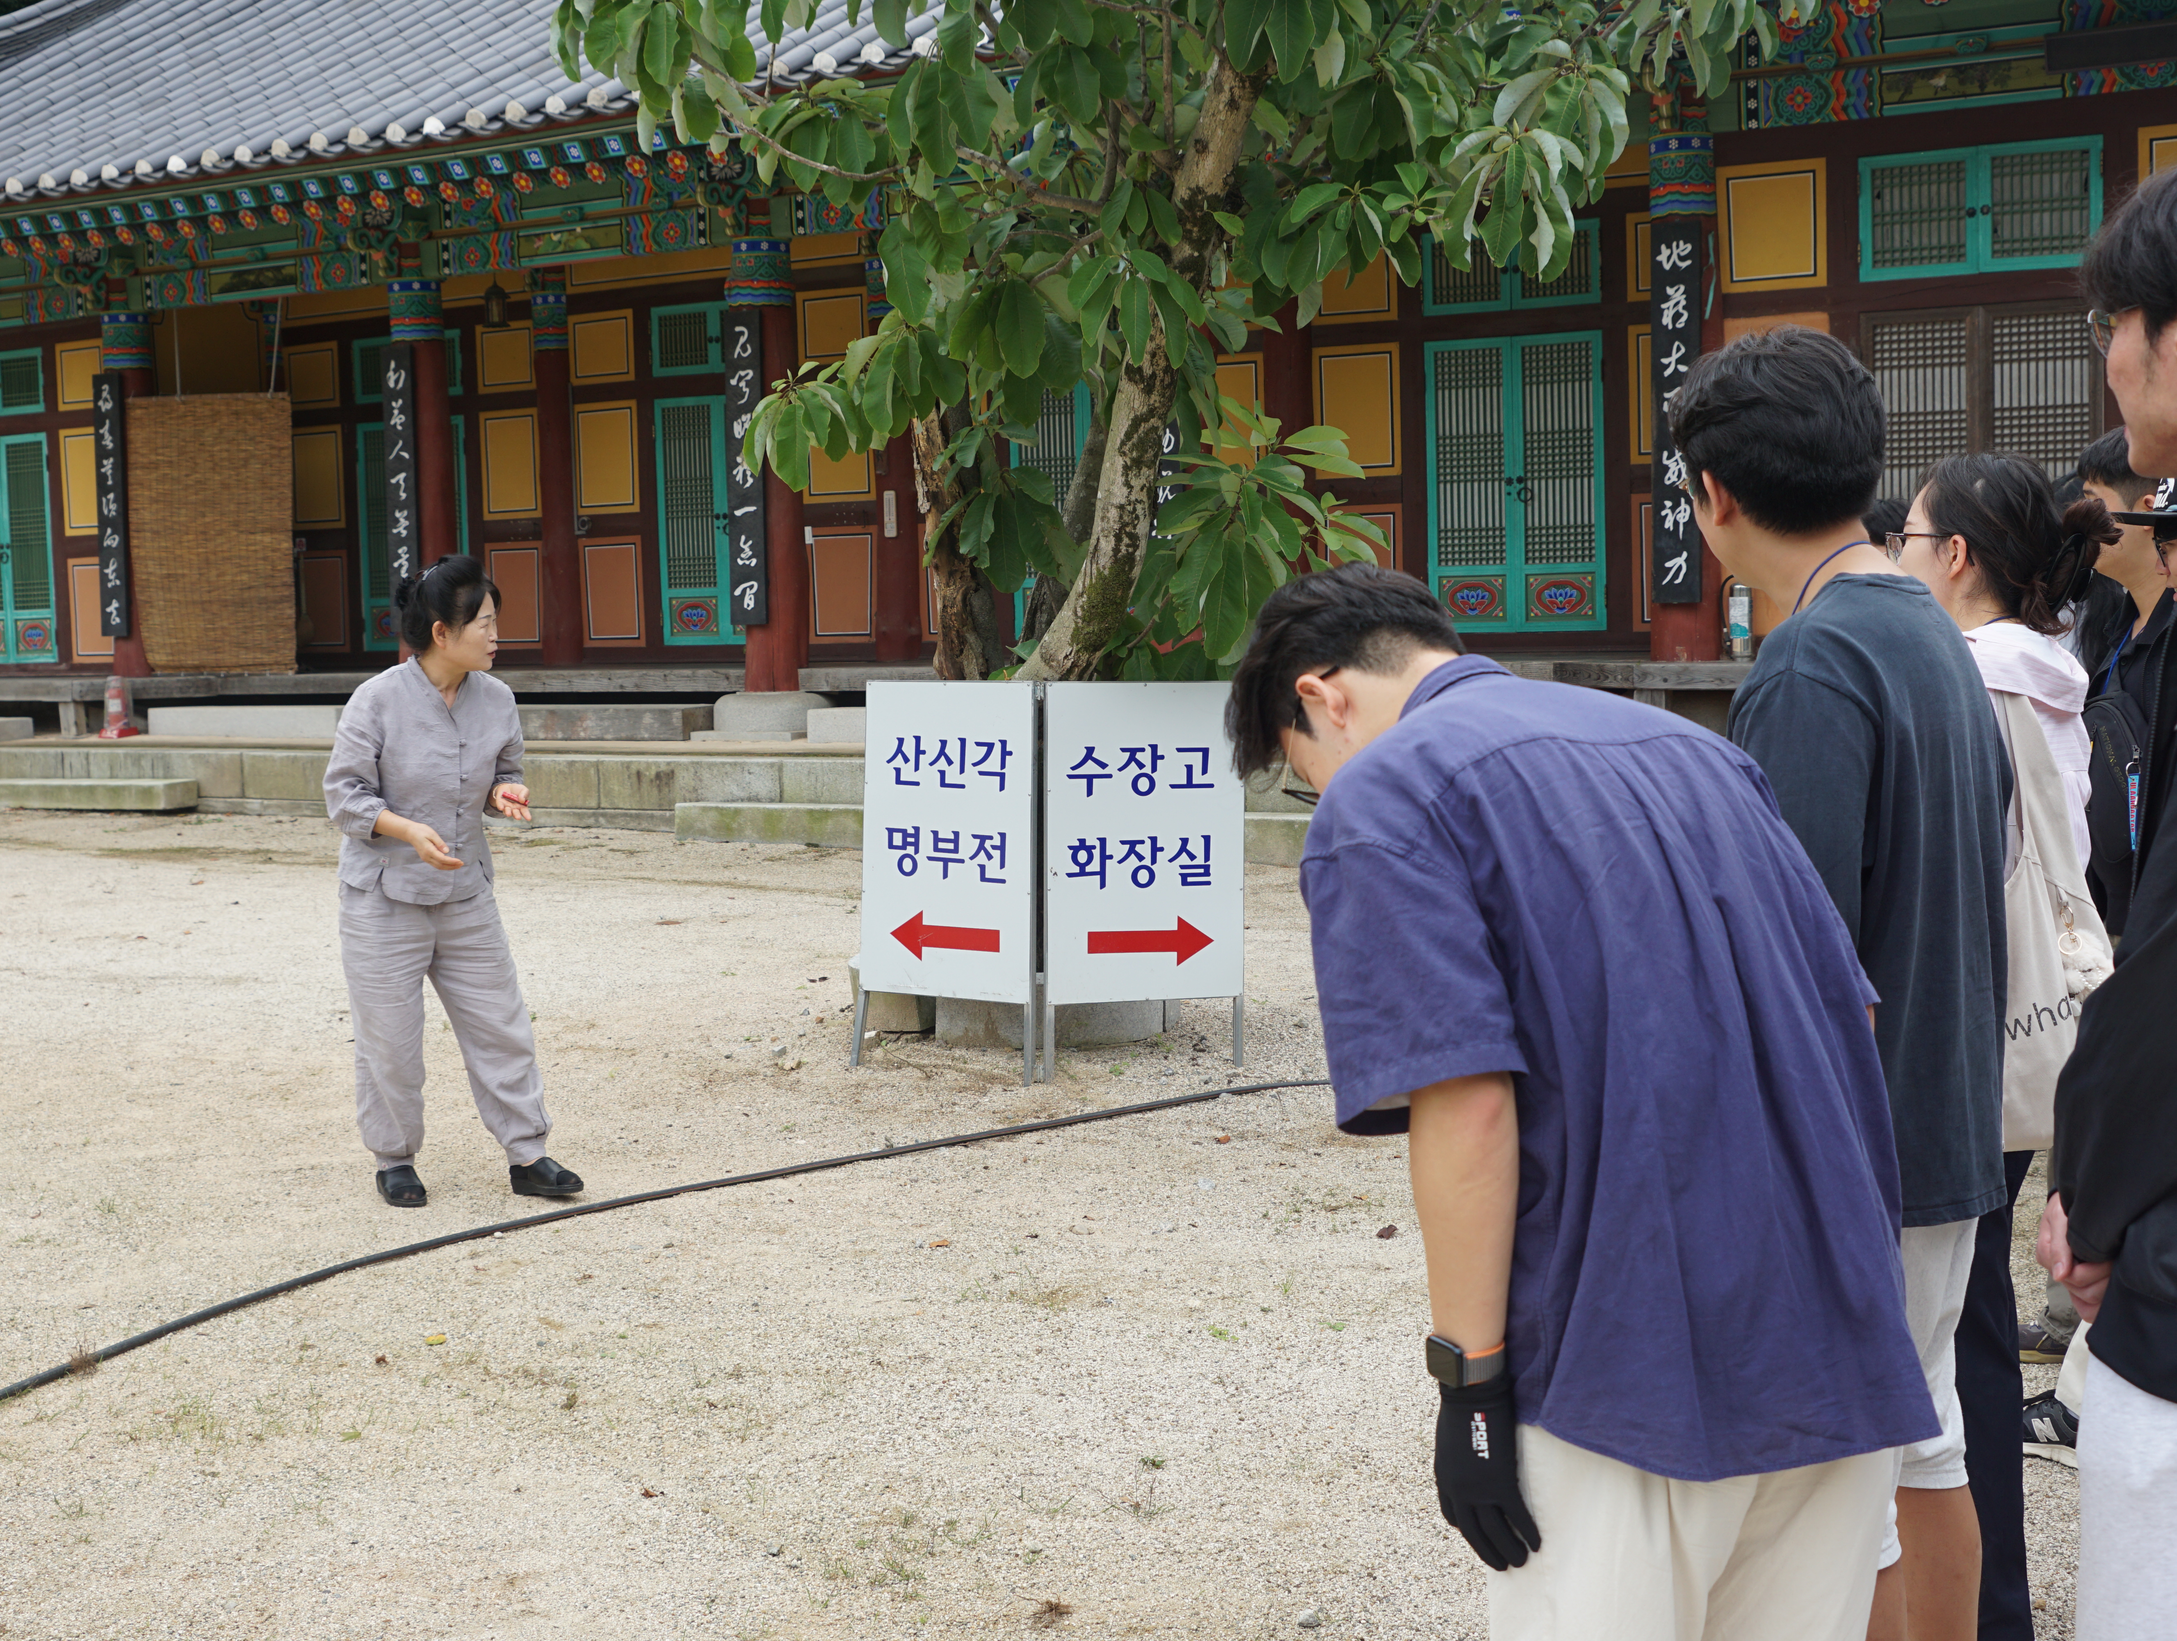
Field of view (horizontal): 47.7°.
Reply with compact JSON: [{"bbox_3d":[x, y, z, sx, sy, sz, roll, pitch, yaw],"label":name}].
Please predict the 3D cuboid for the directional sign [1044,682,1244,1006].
[{"bbox_3d":[0.167,0.062,7.250,0.620,0.940,0.040,-3,5,-21],"label":"directional sign"}]

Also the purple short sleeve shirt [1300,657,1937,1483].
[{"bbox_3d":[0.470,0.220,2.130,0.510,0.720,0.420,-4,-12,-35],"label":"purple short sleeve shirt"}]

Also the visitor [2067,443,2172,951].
[{"bbox_3d":[1.744,0.193,4.145,0.340,1.690,0.500,-2,4,-5],"label":"visitor"}]

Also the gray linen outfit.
[{"bbox_3d":[-1.610,0.235,6.070,0.520,1.250,0.400,-4,5,-36],"label":"gray linen outfit"}]

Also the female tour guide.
[{"bbox_3d":[-1.572,0.147,6.070,0.550,1.580,0.460,-4,5,-36],"label":"female tour guide"}]

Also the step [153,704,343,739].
[{"bbox_3d":[-7.056,-0.838,20.926,2.120,0.250,0.400,1,5,26],"label":"step"}]

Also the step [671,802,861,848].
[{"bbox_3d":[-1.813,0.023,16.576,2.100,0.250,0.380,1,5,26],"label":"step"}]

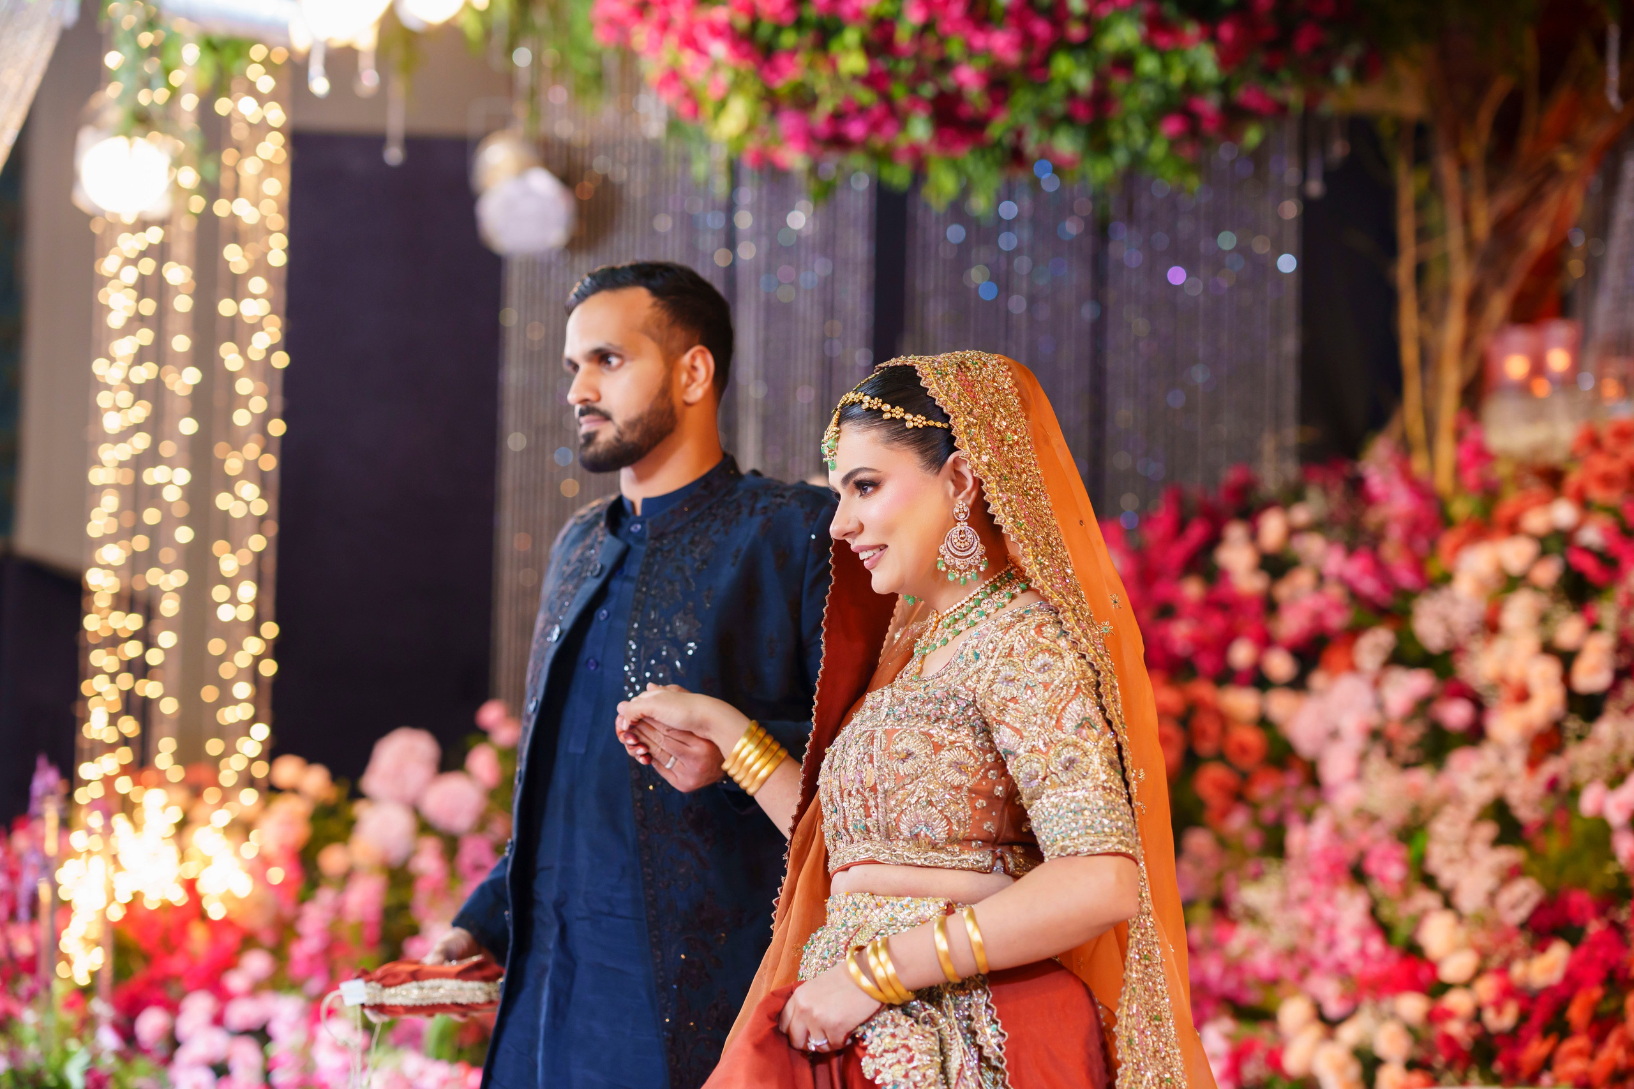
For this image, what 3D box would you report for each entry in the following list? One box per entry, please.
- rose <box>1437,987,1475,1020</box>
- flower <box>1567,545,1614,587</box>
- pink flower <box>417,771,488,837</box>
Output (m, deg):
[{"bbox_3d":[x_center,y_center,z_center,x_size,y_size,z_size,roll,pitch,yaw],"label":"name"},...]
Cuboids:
[{"bbox_3d":[0.911,0.656,5.500,0.057,0.051,0.047,-1,-7,15],"label":"rose"},{"bbox_3d":[1.203,0.034,6.000,0.073,0.066,0.059,0,-6,15],"label":"flower"},{"bbox_3d":[-0.603,0.427,6.380,0.118,0.105,0.095,1,-5,0],"label":"pink flower"}]

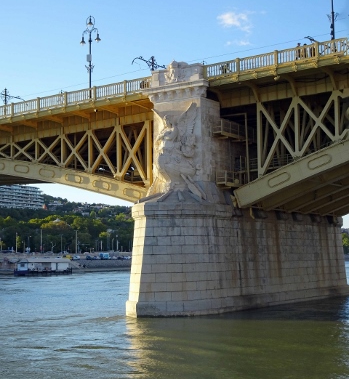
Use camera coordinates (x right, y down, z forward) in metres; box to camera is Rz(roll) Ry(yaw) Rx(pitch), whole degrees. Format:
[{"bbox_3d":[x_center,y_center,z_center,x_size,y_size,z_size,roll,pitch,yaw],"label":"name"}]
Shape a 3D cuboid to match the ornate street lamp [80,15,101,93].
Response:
[{"bbox_3d":[-7.161,-11.229,64.500,2.100,7.500,0.650,-4,-6,32],"label":"ornate street lamp"}]

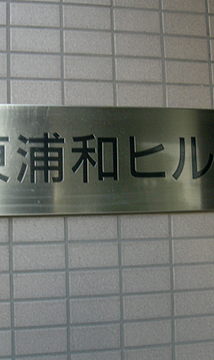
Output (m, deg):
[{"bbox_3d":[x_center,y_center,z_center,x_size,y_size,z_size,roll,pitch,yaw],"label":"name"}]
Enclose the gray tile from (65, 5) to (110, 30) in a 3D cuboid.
[{"bbox_3d":[-0.038,-0.309,1.008,0.095,0.045,0.009,-1,-5,-13],"label":"gray tile"}]

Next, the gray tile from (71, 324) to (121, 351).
[{"bbox_3d":[-0.024,0.287,0.963,0.095,0.045,0.009,-1,-5,-13],"label":"gray tile"}]

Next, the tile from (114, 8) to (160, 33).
[{"bbox_3d":[0.058,-0.310,1.031,0.095,0.045,0.009,-1,-5,-13],"label":"tile"}]

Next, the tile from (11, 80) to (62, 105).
[{"bbox_3d":[-0.132,-0.162,0.974,0.095,0.045,0.009,-1,-5,-13],"label":"tile"}]

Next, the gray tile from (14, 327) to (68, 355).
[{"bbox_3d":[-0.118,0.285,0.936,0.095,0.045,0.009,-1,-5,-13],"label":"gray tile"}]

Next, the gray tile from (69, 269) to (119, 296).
[{"bbox_3d":[-0.023,0.188,0.968,0.095,0.045,0.008,0,-5,-13],"label":"gray tile"}]

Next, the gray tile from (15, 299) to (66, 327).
[{"bbox_3d":[-0.120,0.237,0.944,0.095,0.045,0.009,-1,-5,-13],"label":"gray tile"}]

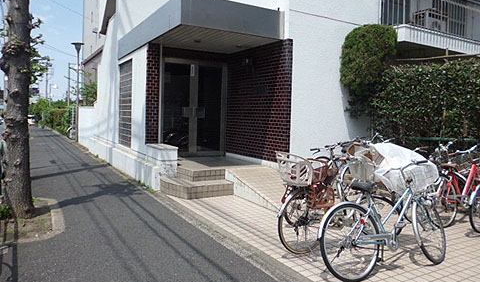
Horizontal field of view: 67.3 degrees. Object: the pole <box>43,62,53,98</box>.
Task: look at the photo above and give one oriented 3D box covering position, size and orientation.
[{"bbox_3d":[-30.907,-7.615,57.786,1.400,9.500,0.600,-1,4,-31],"label":"pole"}]

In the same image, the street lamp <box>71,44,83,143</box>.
[{"bbox_3d":[-7.934,-2.370,17.548,0.600,4.800,0.600,-1,4,-31],"label":"street lamp"}]

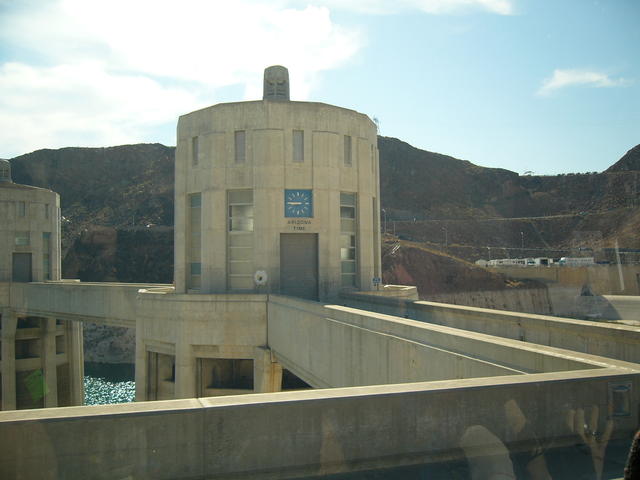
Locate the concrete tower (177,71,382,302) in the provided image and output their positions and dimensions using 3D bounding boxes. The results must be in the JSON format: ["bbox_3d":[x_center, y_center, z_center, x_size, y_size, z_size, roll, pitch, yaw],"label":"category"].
[{"bbox_3d":[-2.880,-3.828,44.138,13.900,15.900,13.900,1,-3,-14],"label":"concrete tower"}]

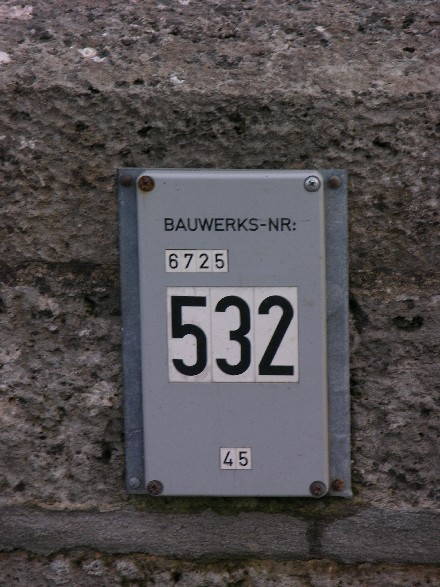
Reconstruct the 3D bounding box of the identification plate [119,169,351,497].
[{"bbox_3d":[0.010,0.024,2.870,0.138,0.204,0.013,0,15,5],"label":"identification plate"}]

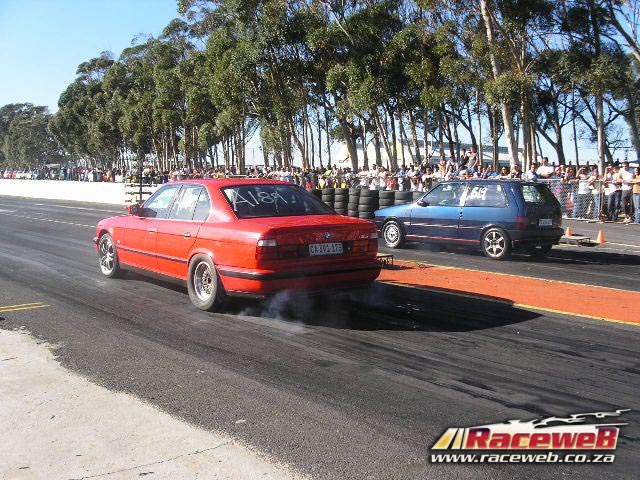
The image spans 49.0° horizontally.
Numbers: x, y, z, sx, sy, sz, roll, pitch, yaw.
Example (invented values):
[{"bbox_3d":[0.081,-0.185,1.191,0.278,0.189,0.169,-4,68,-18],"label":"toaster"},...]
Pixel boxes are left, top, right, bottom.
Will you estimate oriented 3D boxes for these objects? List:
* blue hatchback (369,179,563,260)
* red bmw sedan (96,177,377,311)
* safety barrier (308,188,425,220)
[{"bbox_3d":[2.820,-0.480,13.889,1.560,1.400,3.660,-5,8,-44],"label":"blue hatchback"},{"bbox_3d":[-1.356,-0.072,9.062,1.760,1.400,4.720,-4,7,-38],"label":"red bmw sedan"},{"bbox_3d":[1.289,-1.045,21.602,0.620,1.000,5.045,-5,8,-44],"label":"safety barrier"}]

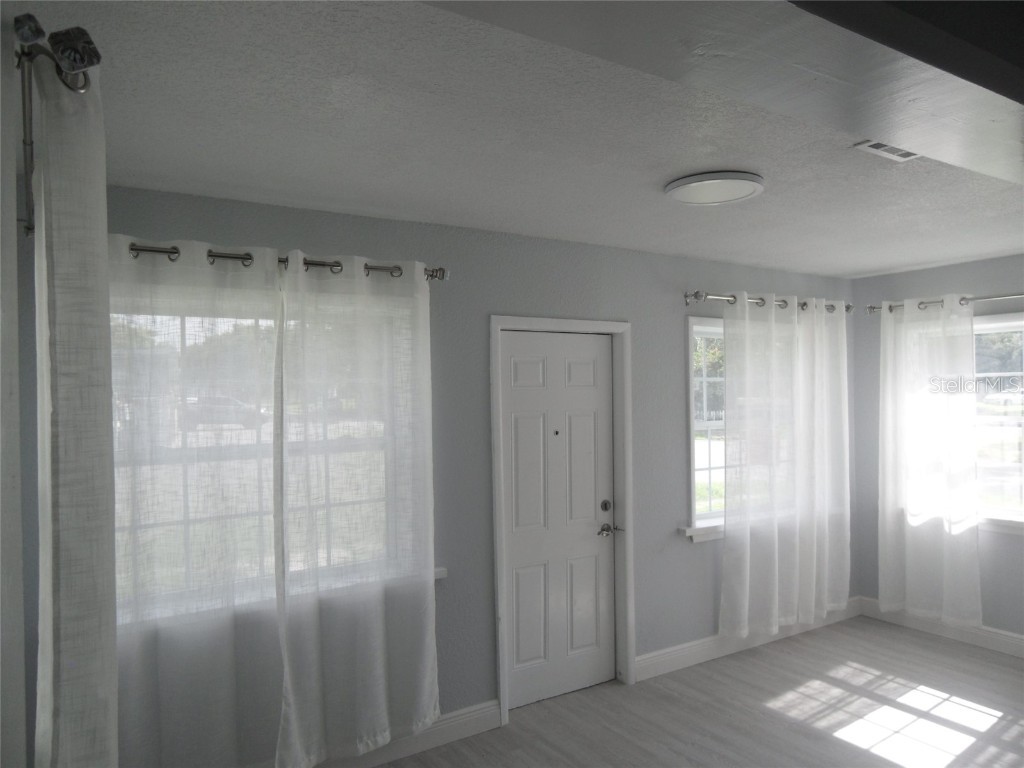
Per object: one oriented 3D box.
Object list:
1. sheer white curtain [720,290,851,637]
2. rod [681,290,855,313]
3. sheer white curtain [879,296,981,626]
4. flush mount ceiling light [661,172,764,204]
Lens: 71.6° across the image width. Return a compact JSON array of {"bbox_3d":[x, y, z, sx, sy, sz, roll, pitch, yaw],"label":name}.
[{"bbox_3d":[1.834,0.508,4.698,1.342,2.165,0.120,0,-1,-33],"label":"sheer white curtain"},{"bbox_3d":[1.744,-0.528,4.696,1.696,0.070,0.120,0,-1,-33],"label":"rod"},{"bbox_3d":[2.776,0.501,4.776,0.120,2.175,0.635,0,-1,-33],"label":"sheer white curtain"},{"bbox_3d":[0.796,-0.768,2.811,0.377,0.029,0.377,-1,-1,0],"label":"flush mount ceiling light"}]

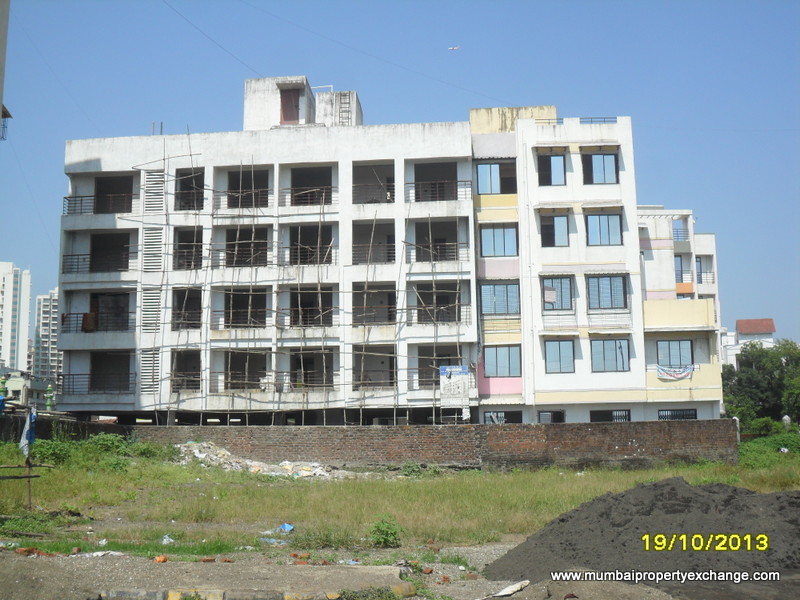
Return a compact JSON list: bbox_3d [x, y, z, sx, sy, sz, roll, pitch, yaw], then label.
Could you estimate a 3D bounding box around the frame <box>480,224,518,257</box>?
[{"bbox_3d":[4.802,-2.860,48.884,1.808,1.614,0.150,-1,-8,4],"label":"frame"}]

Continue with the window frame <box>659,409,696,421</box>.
[{"bbox_3d":[12.809,5.611,46.737,1.748,1.200,0.120,-1,-9,3],"label":"window frame"}]

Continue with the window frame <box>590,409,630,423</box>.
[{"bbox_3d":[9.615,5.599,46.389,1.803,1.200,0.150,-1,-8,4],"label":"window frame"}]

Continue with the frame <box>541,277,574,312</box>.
[{"bbox_3d":[7.322,-0.260,47.179,1.294,1.548,0.120,-1,-9,3],"label":"frame"}]

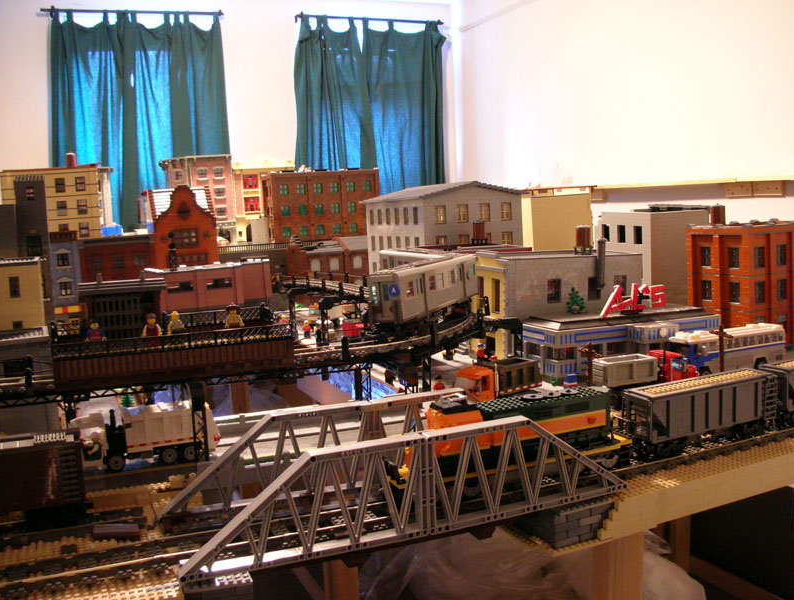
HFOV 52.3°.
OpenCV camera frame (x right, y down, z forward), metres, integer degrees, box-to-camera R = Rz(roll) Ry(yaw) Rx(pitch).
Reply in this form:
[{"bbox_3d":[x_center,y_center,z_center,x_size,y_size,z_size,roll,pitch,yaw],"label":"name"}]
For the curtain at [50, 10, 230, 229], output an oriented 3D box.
[{"bbox_3d":[-1.553,-1.038,4.924,1.040,1.400,0.100,-5,7,-23],"label":"curtain"}]

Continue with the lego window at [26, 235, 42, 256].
[{"bbox_3d":[-0.740,-0.108,1.654,0.032,0.046,0.010,-5,7,-23],"label":"lego window"}]

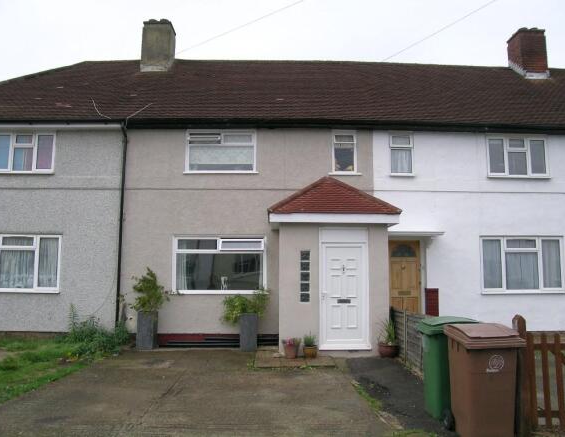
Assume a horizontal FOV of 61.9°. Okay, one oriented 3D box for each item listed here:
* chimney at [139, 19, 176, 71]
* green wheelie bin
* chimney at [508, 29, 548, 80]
[{"bbox_3d":[-3.583,-4.870,13.680,0.817,1.586,0.720,0,-7,-2],"label":"chimney"},{"bbox_3d":[2.043,1.744,5.660,0.740,1.080,0.590,0,-6,-1],"label":"green wheelie bin"},{"bbox_3d":[7.143,-4.663,13.787,0.749,1.457,0.730,0,-6,-1],"label":"chimney"}]

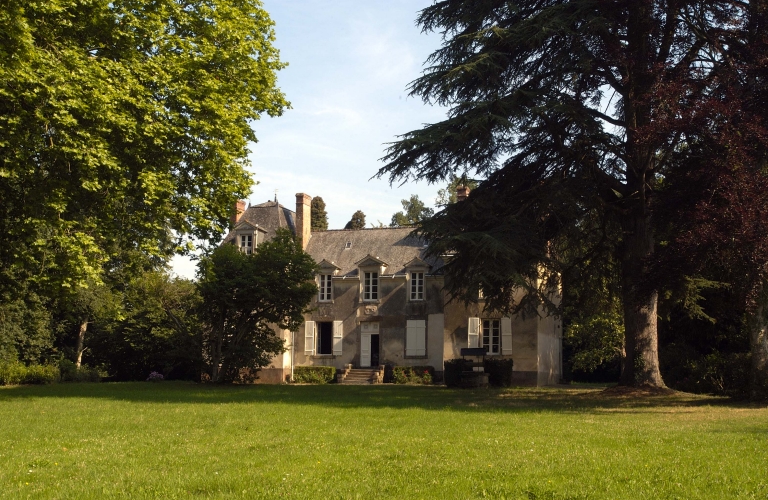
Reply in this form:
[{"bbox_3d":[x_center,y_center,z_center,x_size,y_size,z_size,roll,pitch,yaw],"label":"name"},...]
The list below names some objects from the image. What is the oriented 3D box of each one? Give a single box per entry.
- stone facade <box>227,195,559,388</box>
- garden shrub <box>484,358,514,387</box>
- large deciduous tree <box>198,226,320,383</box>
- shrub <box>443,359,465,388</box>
[{"bbox_3d":[0.067,2.553,74.403,22.395,12.796,8.928,-2,-6,19],"label":"stone facade"},{"bbox_3d":[6.774,7.271,65.405,1.600,1.700,1.500,-2,-6,19],"label":"garden shrub"},{"bbox_3d":[-8.016,3.631,70.183,7.300,9.700,6.800,0,-6,0],"label":"large deciduous tree"},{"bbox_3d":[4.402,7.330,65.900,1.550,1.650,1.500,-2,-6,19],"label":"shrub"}]

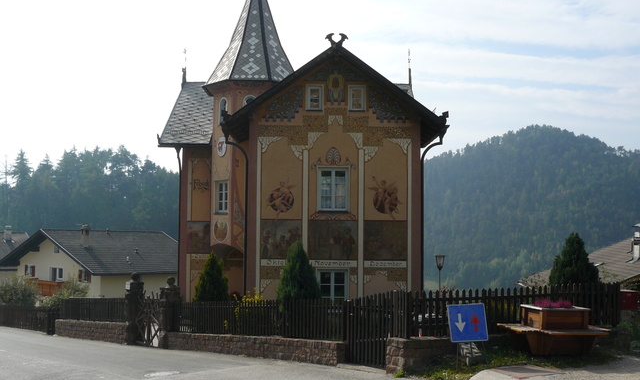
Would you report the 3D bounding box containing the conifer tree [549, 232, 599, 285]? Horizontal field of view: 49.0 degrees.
[{"bbox_3d":[5.151,2.014,14.215,1.040,2.304,1.040,1,-3,0],"label":"conifer tree"}]

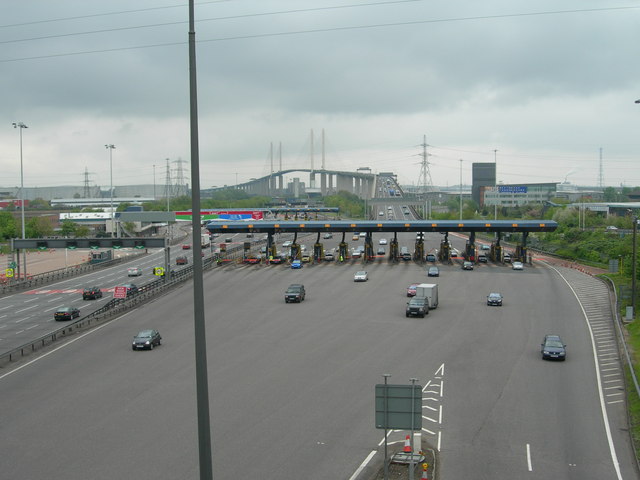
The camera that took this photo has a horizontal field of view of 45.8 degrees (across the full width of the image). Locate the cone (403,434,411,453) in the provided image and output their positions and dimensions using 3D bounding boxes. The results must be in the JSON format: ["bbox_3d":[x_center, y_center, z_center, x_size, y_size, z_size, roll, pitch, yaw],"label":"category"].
[{"bbox_3d":[4.769,11.039,41.087,0.460,0.920,0.460,-1,4,0],"label":"cone"}]

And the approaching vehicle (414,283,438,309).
[{"bbox_3d":[12.675,6.666,89.540,1.967,2.597,3.094,1,4,19],"label":"approaching vehicle"}]

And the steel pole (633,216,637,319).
[{"bbox_3d":[31.355,2.739,75.500,0.360,10.200,0.360,-1,4,0],"label":"steel pole"}]

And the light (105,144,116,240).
[{"bbox_3d":[-42.077,-7.391,153.287,2.200,23.600,2.000,-1,4,0],"label":"light"}]

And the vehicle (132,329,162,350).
[{"bbox_3d":[-15.866,9.112,69.749,1.680,1.450,3.900,0,4,3],"label":"vehicle"}]

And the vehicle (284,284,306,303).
[{"bbox_3d":[-3.113,6.817,96.473,1.869,1.913,4.499,0,4,5],"label":"vehicle"}]

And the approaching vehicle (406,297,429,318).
[{"bbox_3d":[10.960,7.467,84.607,1.896,1.796,4.497,0,4,14],"label":"approaching vehicle"}]

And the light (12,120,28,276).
[{"bbox_3d":[-45.970,-5.615,117.275,2.300,24.800,2.000,-1,4,0],"label":"light"}]

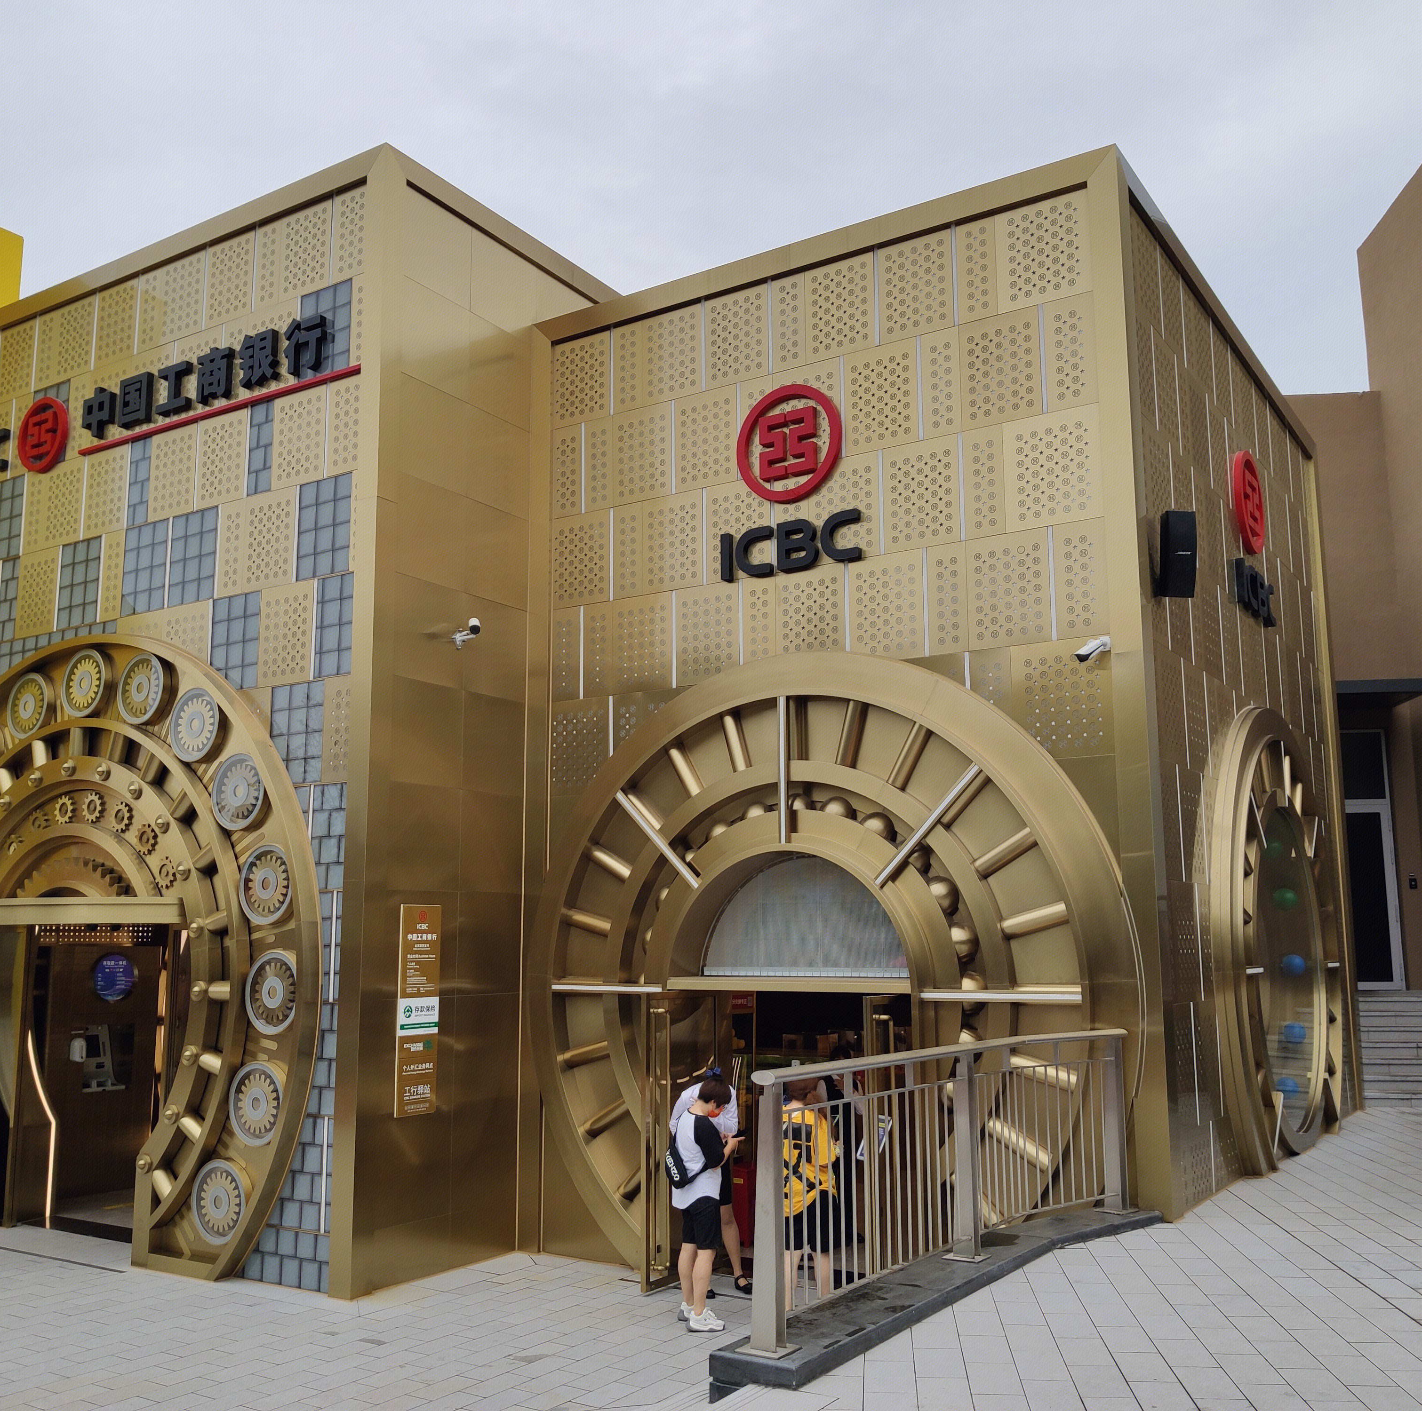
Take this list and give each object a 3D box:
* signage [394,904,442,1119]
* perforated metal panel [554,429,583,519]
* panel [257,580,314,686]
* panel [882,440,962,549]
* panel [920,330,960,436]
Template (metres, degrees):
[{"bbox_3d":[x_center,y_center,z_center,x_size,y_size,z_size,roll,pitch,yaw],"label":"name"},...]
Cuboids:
[{"bbox_3d":[-2.250,2.321,10.827,0.041,1.575,0.442,-6,-10,30],"label":"signage"},{"bbox_3d":[-1.224,-2.016,12.160,0.307,0.786,0.050,-6,-11,32],"label":"perforated metal panel"},{"bbox_3d":[-3.472,-0.577,11.530,0.650,0.818,0.040,-6,-11,33],"label":"panel"},{"bbox_3d":[1.592,-1.607,10.717,0.618,0.823,0.040,-6,-11,33],"label":"panel"},{"bbox_3d":[1.685,-2.335,10.310,0.302,0.786,0.050,-6,-11,32],"label":"panel"}]

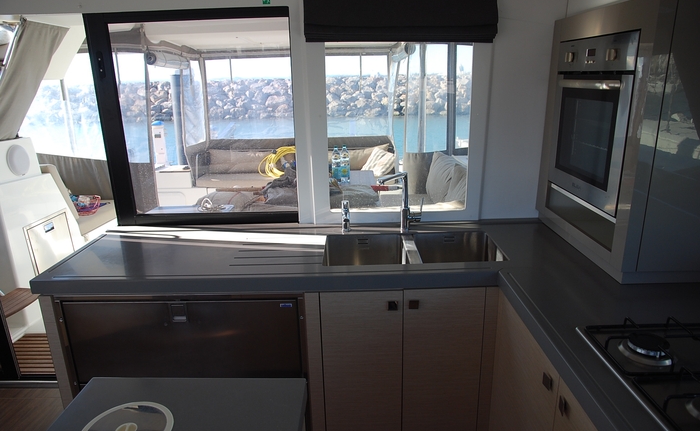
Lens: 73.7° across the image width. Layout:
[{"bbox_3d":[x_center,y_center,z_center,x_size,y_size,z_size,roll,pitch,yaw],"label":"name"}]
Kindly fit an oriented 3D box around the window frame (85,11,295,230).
[{"bbox_3d":[-0.734,-0.443,2.269,0.925,1.005,0.060,-1,16,0],"label":"window frame"}]

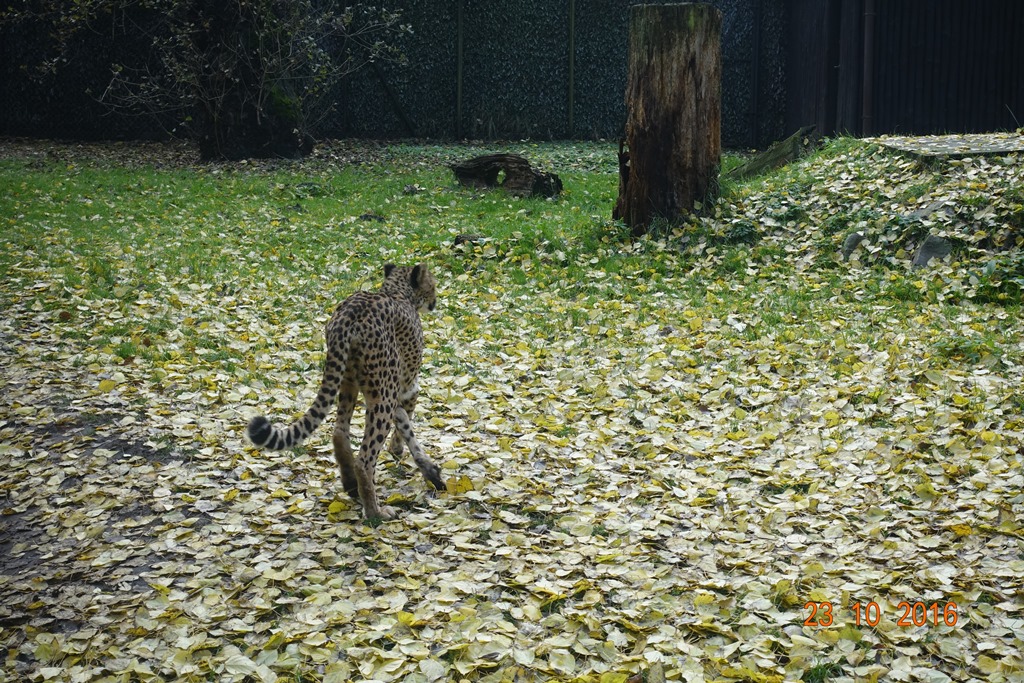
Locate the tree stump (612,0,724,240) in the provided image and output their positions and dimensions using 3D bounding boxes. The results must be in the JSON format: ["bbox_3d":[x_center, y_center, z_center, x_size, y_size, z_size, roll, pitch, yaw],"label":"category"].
[{"bbox_3d":[1.206,-1.749,15.445,0.840,1.700,0.800,1,10,4],"label":"tree stump"}]

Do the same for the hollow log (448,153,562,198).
[{"bbox_3d":[-0.050,-1.531,18.058,0.920,0.370,0.430,6,12,31],"label":"hollow log"}]

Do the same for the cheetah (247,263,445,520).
[{"bbox_3d":[-0.510,0.148,7.410,0.470,0.770,1.280,2,10,12],"label":"cheetah"}]

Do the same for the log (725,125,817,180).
[{"bbox_3d":[2.418,-1.766,18.700,0.980,0.270,0.300,-27,1,19],"label":"log"}]

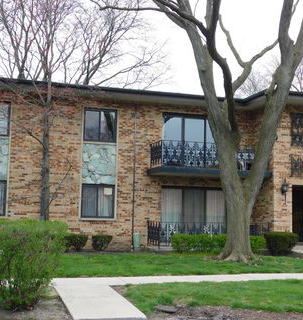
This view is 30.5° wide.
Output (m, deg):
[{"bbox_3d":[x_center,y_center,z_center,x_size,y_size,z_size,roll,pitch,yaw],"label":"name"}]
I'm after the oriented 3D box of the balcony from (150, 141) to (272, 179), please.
[{"bbox_3d":[2.097,0.017,20.273,4.220,1.129,1.589,3,-5,-16],"label":"balcony"}]

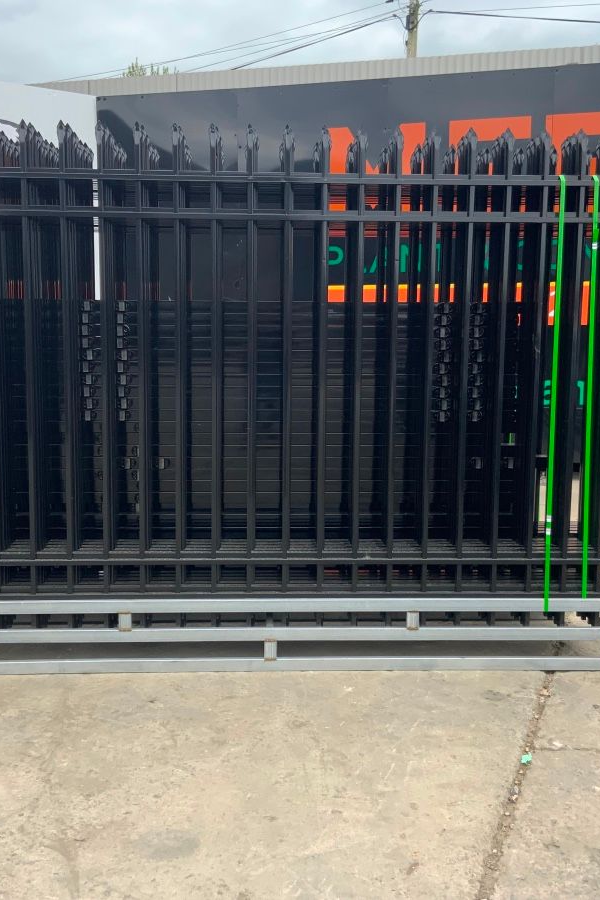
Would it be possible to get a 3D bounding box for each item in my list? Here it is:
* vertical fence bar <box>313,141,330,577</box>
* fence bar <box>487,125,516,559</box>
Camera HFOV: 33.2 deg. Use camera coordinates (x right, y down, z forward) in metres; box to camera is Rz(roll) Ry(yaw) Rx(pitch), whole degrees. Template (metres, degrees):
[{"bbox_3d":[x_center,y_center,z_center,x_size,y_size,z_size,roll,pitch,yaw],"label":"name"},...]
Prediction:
[{"bbox_3d":[0.087,-0.260,4.093,0.027,2.054,0.027,0,7,-2],"label":"vertical fence bar"},{"bbox_3d":[0.820,-0.258,4.125,0.027,2.054,0.027,0,7,-2],"label":"fence bar"}]

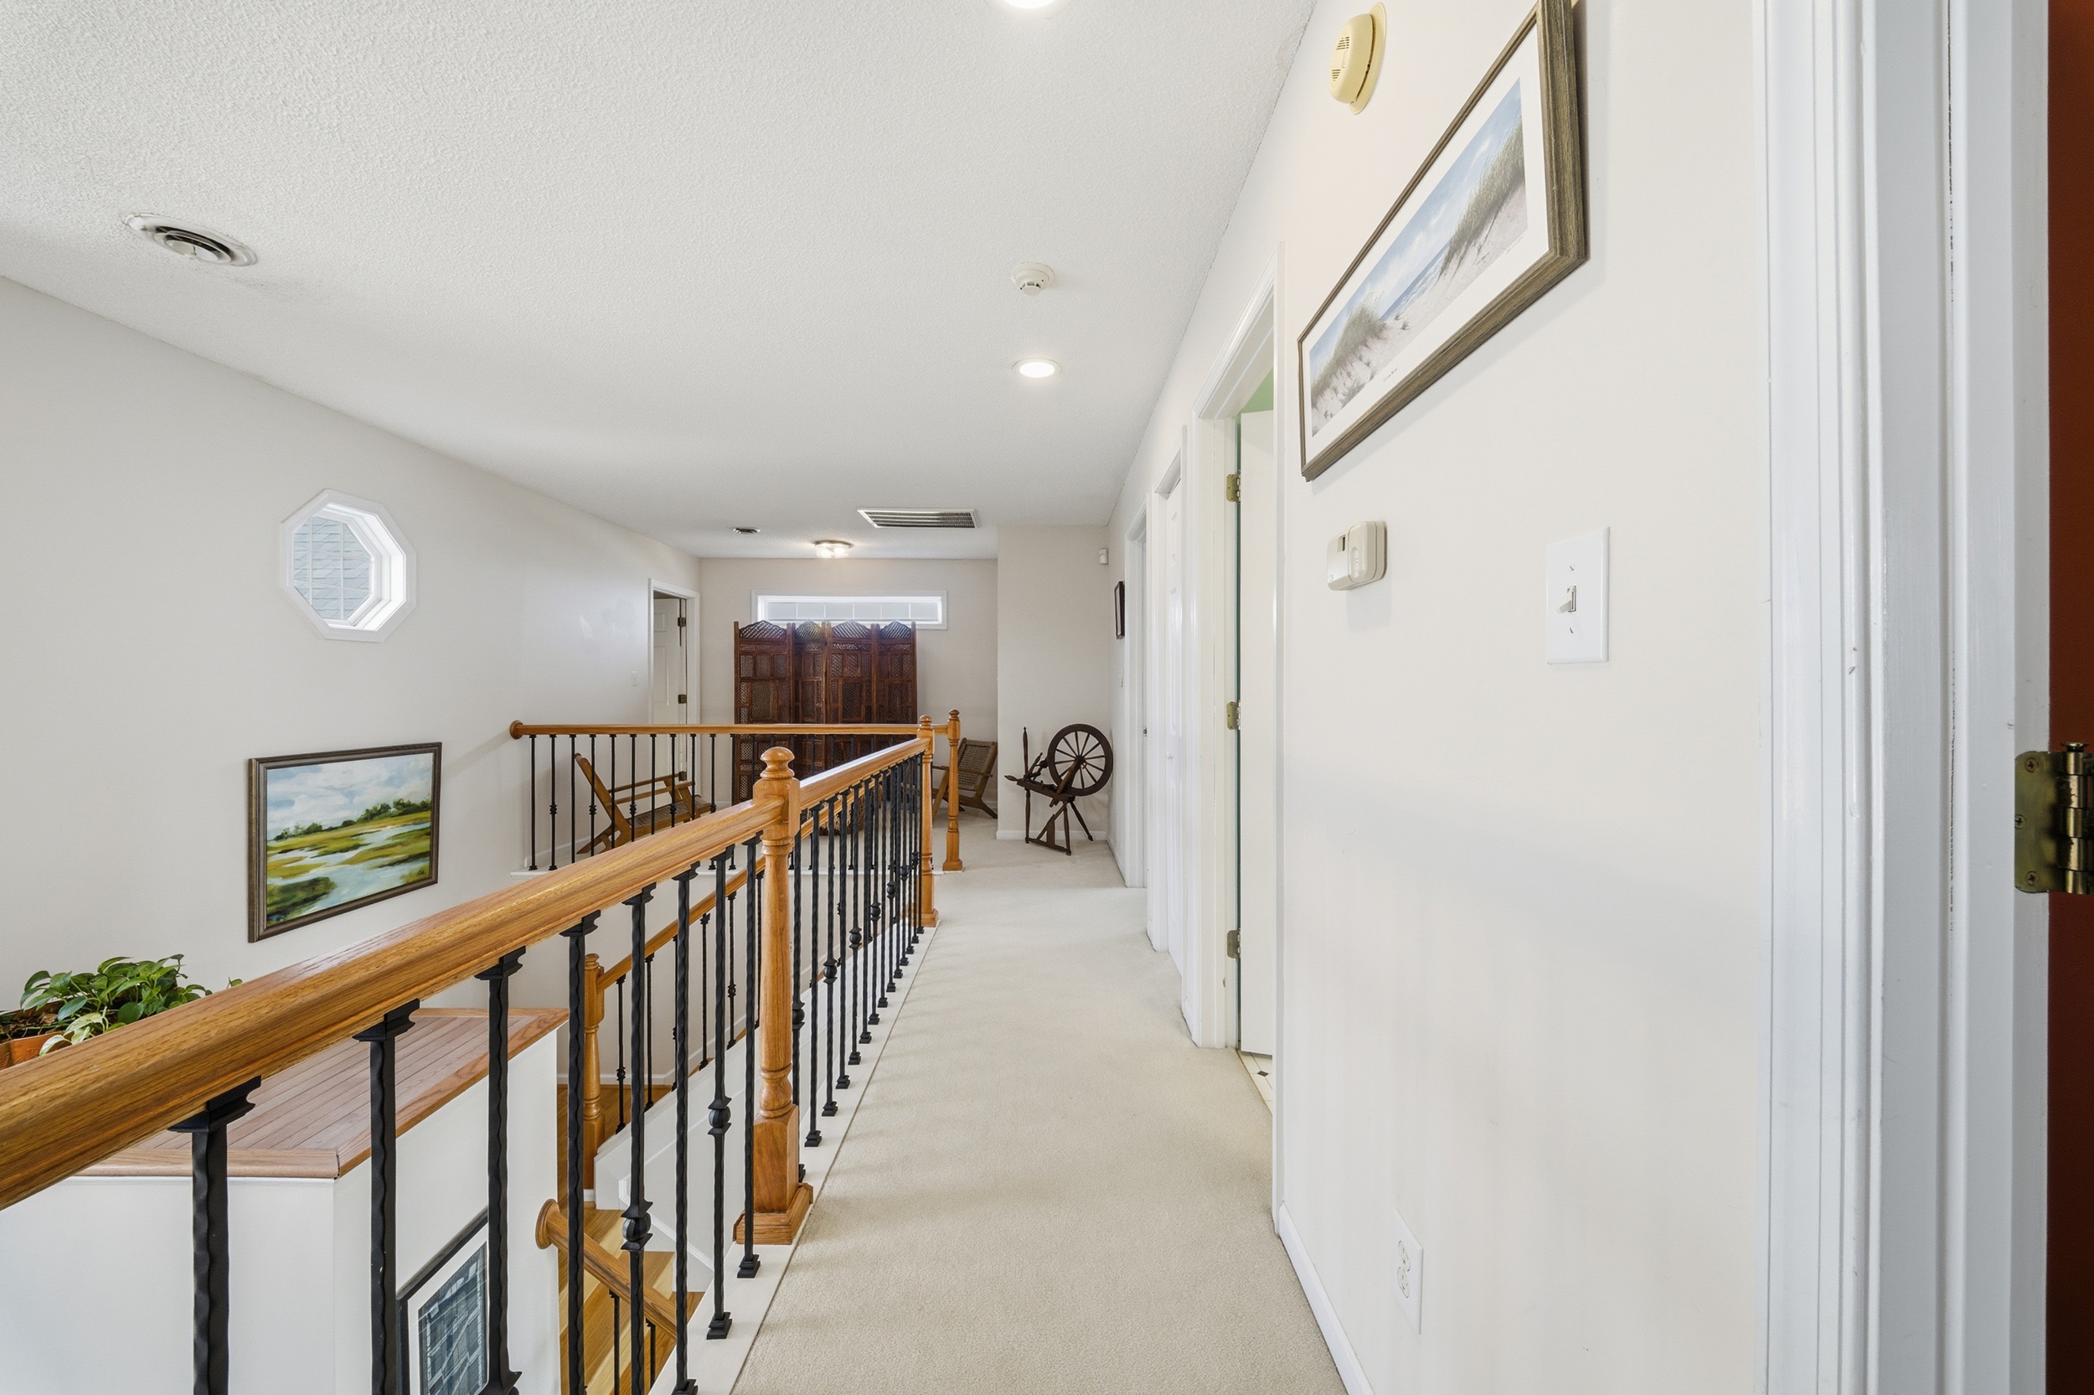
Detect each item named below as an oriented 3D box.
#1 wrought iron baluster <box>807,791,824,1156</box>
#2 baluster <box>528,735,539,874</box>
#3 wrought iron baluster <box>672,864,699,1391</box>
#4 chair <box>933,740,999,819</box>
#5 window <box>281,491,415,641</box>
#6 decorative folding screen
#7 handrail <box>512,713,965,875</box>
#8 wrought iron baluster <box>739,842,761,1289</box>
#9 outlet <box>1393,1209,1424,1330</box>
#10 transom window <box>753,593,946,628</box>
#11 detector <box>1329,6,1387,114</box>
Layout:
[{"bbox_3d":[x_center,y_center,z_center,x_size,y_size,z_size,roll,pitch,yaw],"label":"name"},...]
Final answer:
[{"bbox_3d":[-0.595,0.699,1.783,0.036,0.870,0.036,0,0,0],"label":"wrought iron baluster"},{"bbox_3d":[-3.308,0.678,4.494,0.036,0.870,0.036,0,0,0],"label":"baluster"},{"bbox_3d":[-0.585,0.702,1.122,0.036,0.870,0.036,0,0,0],"label":"wrought iron baluster"},{"bbox_3d":[-0.886,0.752,6.261,0.740,0.700,0.560,0,1,-38],"label":"chair"},{"bbox_3d":[-3.368,-0.621,3.322,0.120,0.690,0.665,0,0,0],"label":"window"},{"bbox_3d":[-2.043,0.202,6.486,1.690,1.800,0.240,0,1,0],"label":"decorative folding screen"},{"bbox_3d":[-2.009,0.602,4.550,2.940,1.030,0.120,0,1,0],"label":"handrail"},{"bbox_3d":[-0.595,0.711,1.396,0.032,0.865,0.032,0,1,0],"label":"wrought iron baluster"},{"bbox_3d":[0.504,0.802,0.982,0.008,0.115,0.071,0,0,0],"label":"outlet"},{"bbox_3d":[-1.901,-0.839,6.785,1.880,0.355,0.120,0,0,0],"label":"transom window"},{"bbox_3d":[0.496,-1.028,1.120,0.045,0.135,0.135,0,1,0],"label":"detector"}]

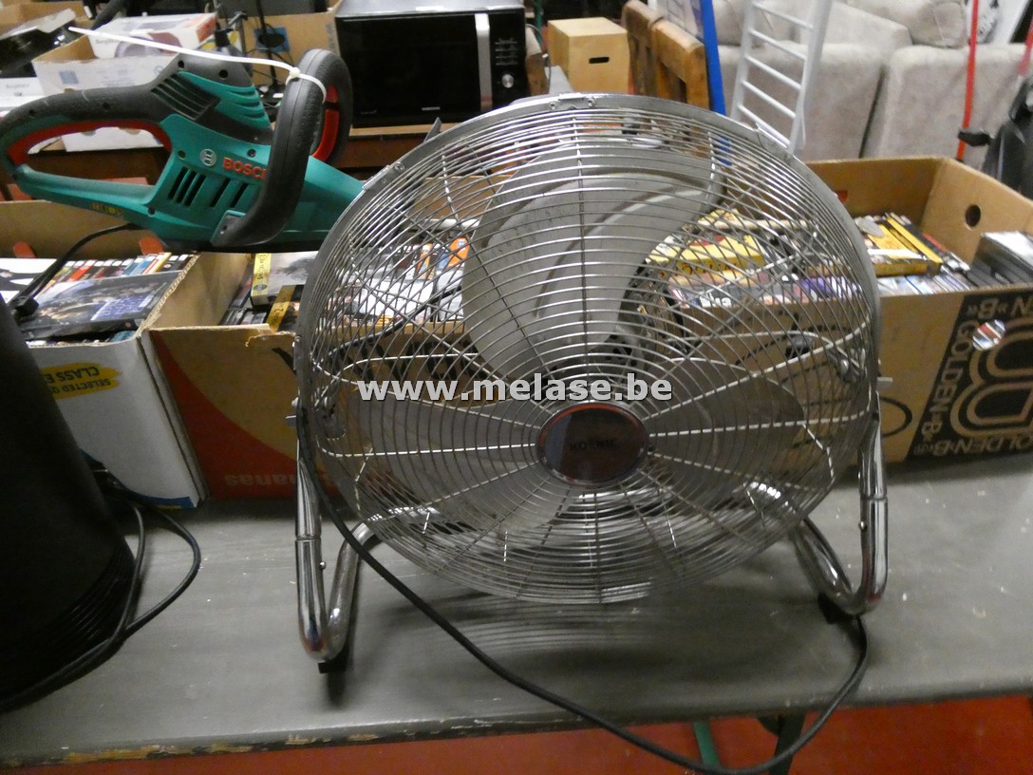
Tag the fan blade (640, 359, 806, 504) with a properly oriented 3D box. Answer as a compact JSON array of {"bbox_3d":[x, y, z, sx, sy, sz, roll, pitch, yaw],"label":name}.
[{"bbox_3d":[0.180,0.057,0.669,0.170,0.215,0.045,1,48,6],"label":"fan blade"}]

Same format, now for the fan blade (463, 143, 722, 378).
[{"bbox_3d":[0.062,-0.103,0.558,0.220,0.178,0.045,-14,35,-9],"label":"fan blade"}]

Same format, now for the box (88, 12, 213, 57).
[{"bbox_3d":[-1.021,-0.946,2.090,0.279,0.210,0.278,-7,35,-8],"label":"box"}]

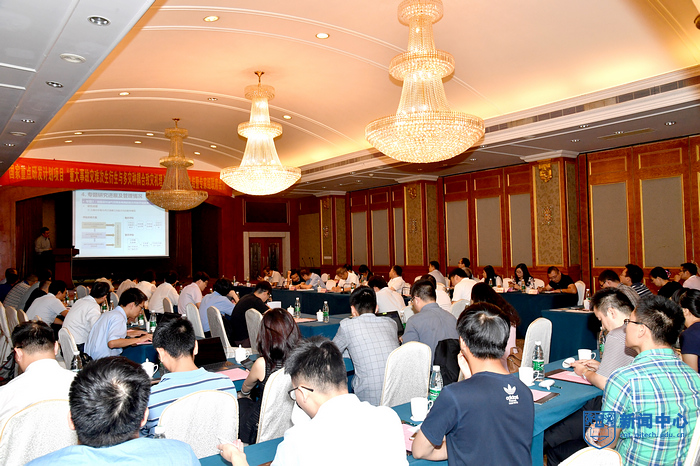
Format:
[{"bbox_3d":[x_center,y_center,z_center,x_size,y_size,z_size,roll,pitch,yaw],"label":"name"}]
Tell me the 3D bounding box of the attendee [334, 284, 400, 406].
[{"bbox_3d":[0.090,1.010,3.907,0.520,1.260,0.780,0,-2,-28],"label":"attendee"}]

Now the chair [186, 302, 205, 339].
[{"bbox_3d":[-1.731,1.321,6.827,0.550,0.920,0.430,0,-2,-38],"label":"chair"}]

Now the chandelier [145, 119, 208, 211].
[{"bbox_3d":[-4.341,-1.711,13.670,1.480,2.310,1.480,0,-3,-38],"label":"chandelier"}]

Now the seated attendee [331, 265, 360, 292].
[{"bbox_3d":[-0.049,1.288,10.646,0.760,1.200,0.520,0,-3,-38],"label":"seated attendee"}]

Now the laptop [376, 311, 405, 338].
[{"bbox_3d":[0.405,0.803,4.675,0.350,0.210,0.330,0,-2,-36],"label":"laptop"}]

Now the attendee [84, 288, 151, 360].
[{"bbox_3d":[-1.985,1.101,4.733,0.740,1.240,0.500,0,-2,-38],"label":"attendee"}]

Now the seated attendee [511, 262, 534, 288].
[{"bbox_3d":[3.047,1.138,9.588,0.700,1.220,0.500,0,-2,-42],"label":"seated attendee"}]

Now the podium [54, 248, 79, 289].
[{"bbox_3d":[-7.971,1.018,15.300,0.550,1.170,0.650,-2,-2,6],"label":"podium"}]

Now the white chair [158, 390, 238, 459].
[{"bbox_3d":[-0.821,1.165,2.619,0.420,0.920,0.550,0,-2,-38],"label":"white chair"}]

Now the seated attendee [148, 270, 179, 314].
[{"bbox_3d":[-3.086,1.282,9.128,0.720,1.250,0.520,0,-3,-38],"label":"seated attendee"}]

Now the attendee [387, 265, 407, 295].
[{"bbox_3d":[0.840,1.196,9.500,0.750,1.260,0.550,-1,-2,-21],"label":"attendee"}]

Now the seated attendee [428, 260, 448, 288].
[{"bbox_3d":[1.700,1.201,11.137,0.700,1.270,0.500,-1,-2,0],"label":"seated attendee"}]

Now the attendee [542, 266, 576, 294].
[{"bbox_3d":[3.500,1.151,9.200,0.750,1.200,0.580,0,-3,-37],"label":"attendee"}]

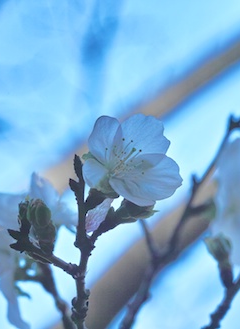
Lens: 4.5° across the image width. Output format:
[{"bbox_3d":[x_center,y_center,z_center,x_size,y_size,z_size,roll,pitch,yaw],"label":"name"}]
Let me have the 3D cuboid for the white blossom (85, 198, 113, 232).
[{"bbox_3d":[-0.006,0.016,0.953,0.009,0.011,0.006,5,-11,-20],"label":"white blossom"}]

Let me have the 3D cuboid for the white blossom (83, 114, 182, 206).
[{"bbox_3d":[0.004,-0.001,0.950,0.030,0.029,0.018,7,-21,-26],"label":"white blossom"}]

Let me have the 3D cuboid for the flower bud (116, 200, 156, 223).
[{"bbox_3d":[0.005,0.014,0.950,0.013,0.008,0.008,-16,9,-10],"label":"flower bud"}]

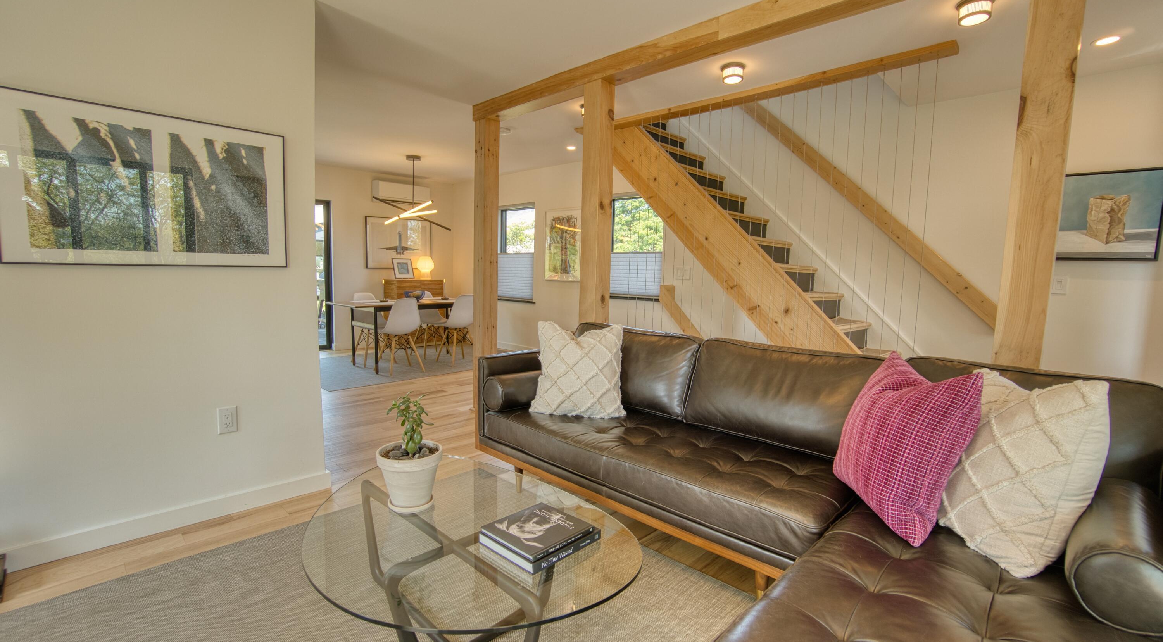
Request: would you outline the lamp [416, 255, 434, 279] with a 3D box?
[{"bbox_3d":[-2.239,-0.762,6.978,0.245,0.340,0.245,8,9,43],"label":"lamp"}]

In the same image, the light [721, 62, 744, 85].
[{"bbox_3d":[0.904,-1.479,2.902,0.149,0.077,0.149,2,6,0],"label":"light"}]

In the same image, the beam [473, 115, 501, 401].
[{"bbox_3d":[-0.755,-0.408,3.847,0.140,2.261,0.140,8,9,43],"label":"beam"}]

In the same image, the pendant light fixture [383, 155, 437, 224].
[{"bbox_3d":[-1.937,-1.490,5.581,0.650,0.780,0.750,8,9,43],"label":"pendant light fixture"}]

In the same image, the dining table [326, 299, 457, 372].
[{"bbox_3d":[-2.050,0.140,5.927,0.813,0.734,1.686,7,8,42],"label":"dining table"}]

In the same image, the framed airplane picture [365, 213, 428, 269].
[{"bbox_3d":[-2.578,-1.100,6.936,0.030,0.700,0.970,8,9,43],"label":"framed airplane picture"}]

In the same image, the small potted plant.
[{"bbox_3d":[-0.566,0.424,1.609,0.208,0.382,0.208,7,8,42],"label":"small potted plant"}]

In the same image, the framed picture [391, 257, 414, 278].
[{"bbox_3d":[-2.513,-0.744,6.827,0.025,0.293,0.273,-17,-8,42],"label":"framed picture"}]

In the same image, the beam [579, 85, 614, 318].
[{"bbox_3d":[0.084,-0.282,3.090,0.134,2.301,0.141,7,8,42],"label":"beam"}]

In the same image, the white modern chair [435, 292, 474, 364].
[{"bbox_3d":[-1.539,0.100,6.005,0.516,0.823,0.466,7,8,42],"label":"white modern chair"}]

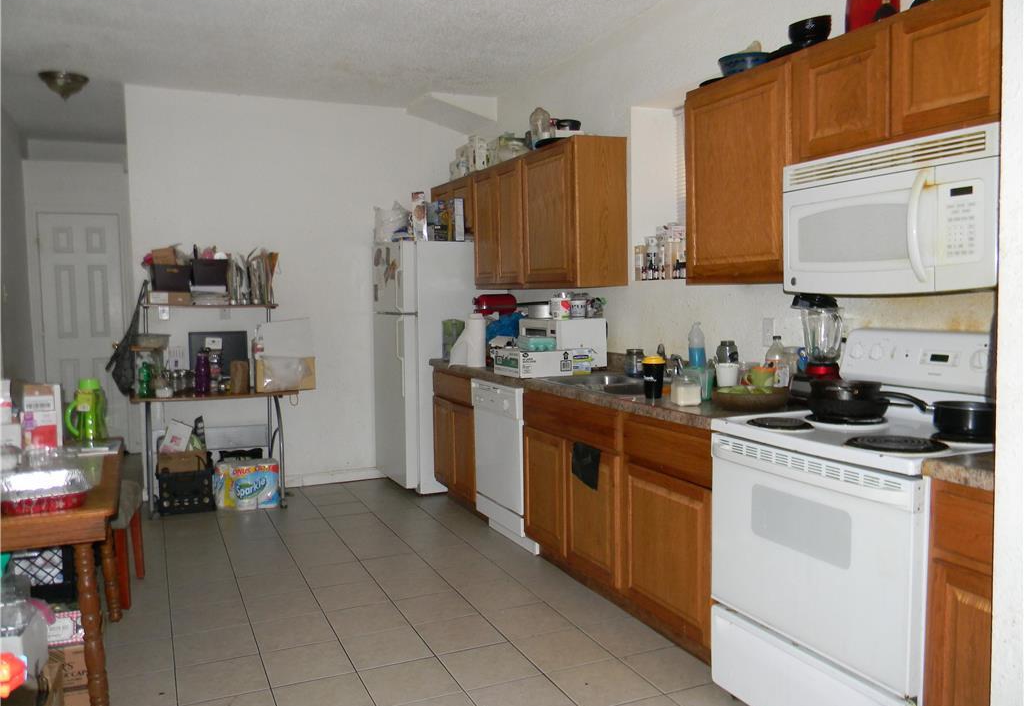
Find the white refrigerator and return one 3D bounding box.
[{"bbox_3d":[-0.510,0.087,5.923,0.770,1.695,0.705,-3,5,-24],"label":"white refrigerator"}]

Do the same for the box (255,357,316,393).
[{"bbox_3d":[-1.452,0.130,5.270,0.365,0.205,0.280,-3,5,-24],"label":"box"}]

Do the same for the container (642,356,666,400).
[{"bbox_3d":[0.566,0.092,3.294,0.095,0.175,0.095,-1,4,0],"label":"container"}]

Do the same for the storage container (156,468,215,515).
[{"bbox_3d":[-2.128,0.867,5.419,0.335,0.285,0.330,-2,4,-21],"label":"storage container"}]

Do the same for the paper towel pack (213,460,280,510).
[{"bbox_3d":[-1.739,0.859,5.448,0.370,0.285,0.270,-3,4,-26],"label":"paper towel pack"}]

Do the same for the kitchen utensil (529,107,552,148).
[{"bbox_3d":[0.165,-1.262,4.708,0.125,0.257,0.125,-1,4,0],"label":"kitchen utensil"}]

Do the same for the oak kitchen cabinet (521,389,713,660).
[{"bbox_3d":[0.641,0.647,3.581,0.620,0.888,1.486,-3,4,-24],"label":"oak kitchen cabinet"}]

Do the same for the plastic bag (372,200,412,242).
[{"bbox_3d":[-0.832,-0.892,5.769,0.250,0.280,0.230,-3,5,-24],"label":"plastic bag"}]

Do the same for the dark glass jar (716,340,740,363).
[{"bbox_3d":[0.913,0.045,3.505,0.093,0.196,0.093,-3,5,-24],"label":"dark glass jar"}]

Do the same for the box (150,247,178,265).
[{"bbox_3d":[-2.244,-0.598,5.355,0.155,0.150,0.130,-3,4,-24],"label":"box"}]

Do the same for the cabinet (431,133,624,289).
[{"bbox_3d":[0.008,-0.792,5.284,0.315,0.765,2.230,-3,5,-24],"label":"cabinet"}]

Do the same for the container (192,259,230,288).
[{"bbox_3d":[-1.996,-0.524,5.464,0.232,0.180,0.230,-3,4,-24],"label":"container"}]

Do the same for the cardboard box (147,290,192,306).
[{"bbox_3d":[-2.205,-0.355,5.344,0.270,0.096,0.220,-3,5,-24],"label":"cardboard box"}]

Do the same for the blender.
[{"bbox_3d":[1.098,-0.010,2.984,0.185,0.410,0.170,-3,5,-24],"label":"blender"}]

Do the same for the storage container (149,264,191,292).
[{"bbox_3d":[-2.207,-0.484,5.346,0.235,0.170,0.250,-3,4,-29],"label":"storage container"}]

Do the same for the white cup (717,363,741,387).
[{"bbox_3d":[0.887,0.098,3.396,0.098,0.110,0.098,-1,4,0],"label":"white cup"}]

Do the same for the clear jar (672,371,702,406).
[{"bbox_3d":[0.657,0.127,3.133,0.092,0.130,0.092,-3,5,-24],"label":"clear jar"}]

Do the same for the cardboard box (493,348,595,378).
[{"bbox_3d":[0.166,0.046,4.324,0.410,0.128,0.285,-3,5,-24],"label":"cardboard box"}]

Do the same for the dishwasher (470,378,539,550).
[{"bbox_3d":[0.182,0.598,4.593,0.600,0.855,0.620,-3,5,-24],"label":"dishwasher"}]

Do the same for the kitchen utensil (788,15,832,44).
[{"bbox_3d":[1.035,-1.118,2.872,0.152,0.080,0.152,-3,4,-24],"label":"kitchen utensil"}]

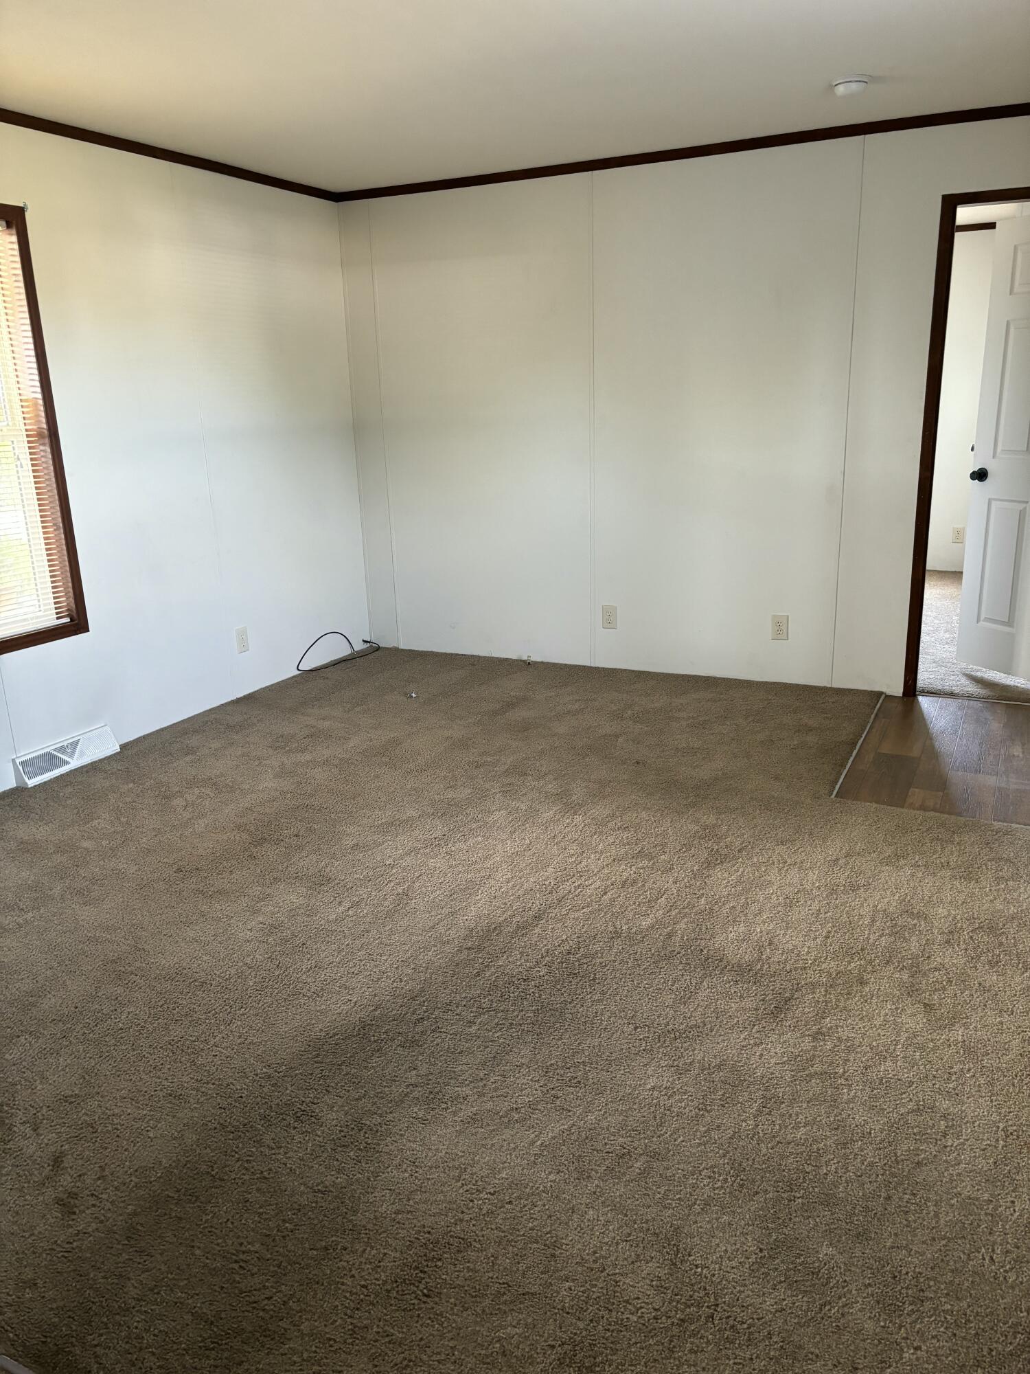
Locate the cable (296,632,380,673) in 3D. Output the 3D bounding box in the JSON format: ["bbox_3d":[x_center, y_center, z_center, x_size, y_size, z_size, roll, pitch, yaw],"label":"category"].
[{"bbox_3d":[-0.957,-0.222,5.693,0.120,0.160,0.670,6,18,26],"label":"cable"}]

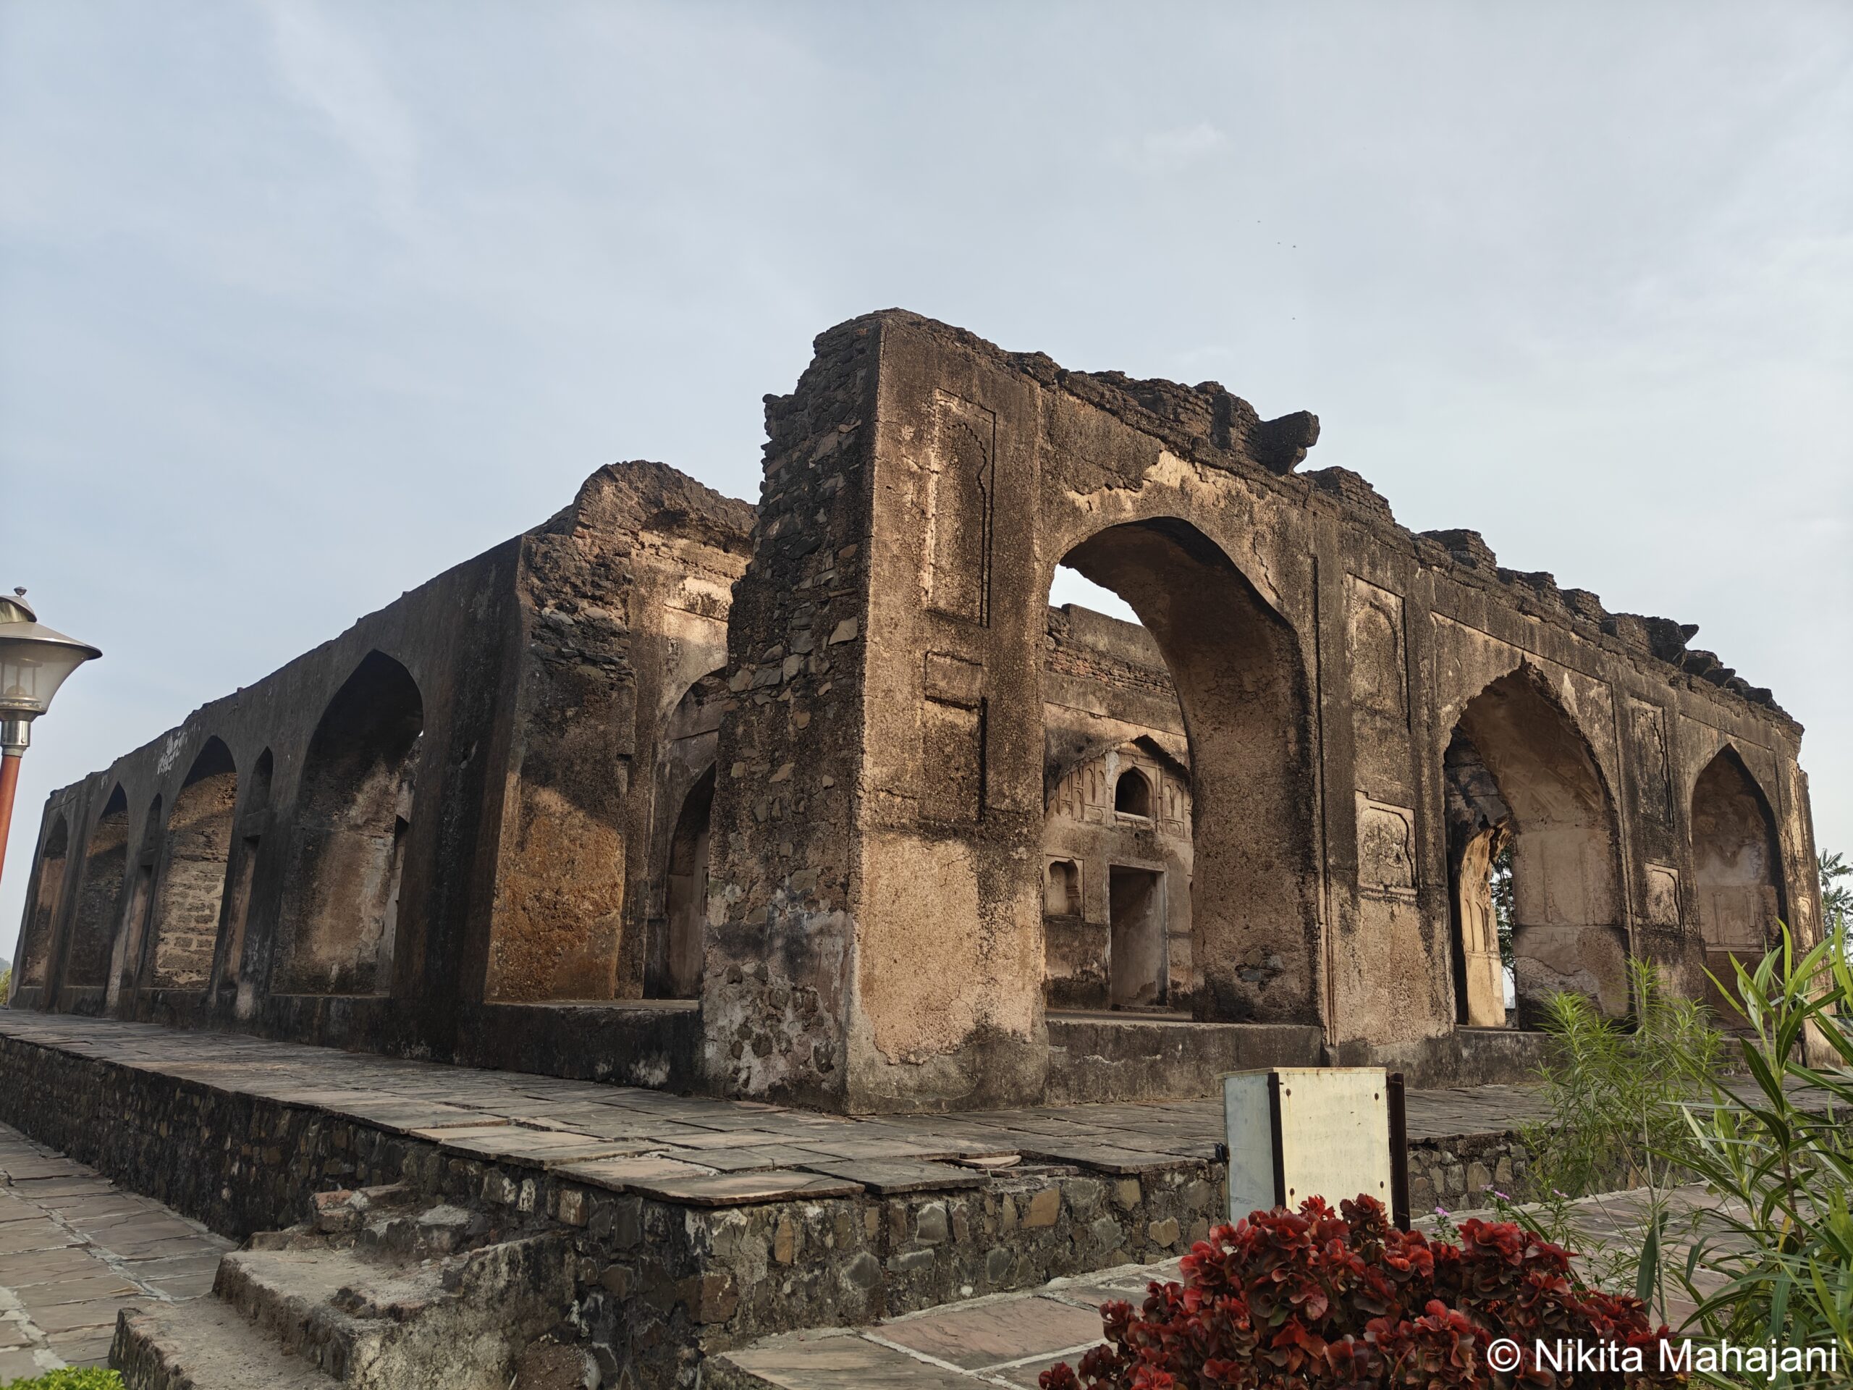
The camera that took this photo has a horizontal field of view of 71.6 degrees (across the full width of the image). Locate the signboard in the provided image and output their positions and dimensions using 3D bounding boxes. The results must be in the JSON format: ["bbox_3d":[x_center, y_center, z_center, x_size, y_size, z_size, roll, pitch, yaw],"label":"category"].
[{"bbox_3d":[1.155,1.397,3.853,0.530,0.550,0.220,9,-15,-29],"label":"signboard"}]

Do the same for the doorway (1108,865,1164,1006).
[{"bbox_3d":[2.544,3.177,16.839,1.059,1.715,0.536,13,-17,-39],"label":"doorway"}]

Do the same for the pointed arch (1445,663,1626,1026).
[{"bbox_3d":[6.005,1.621,14.115,3.986,3.953,1.273,13,-17,-39],"label":"pointed arch"}]

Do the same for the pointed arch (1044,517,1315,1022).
[{"bbox_3d":[1.666,0.645,10.520,3.243,3.960,1.273,13,-17,-39],"label":"pointed arch"}]

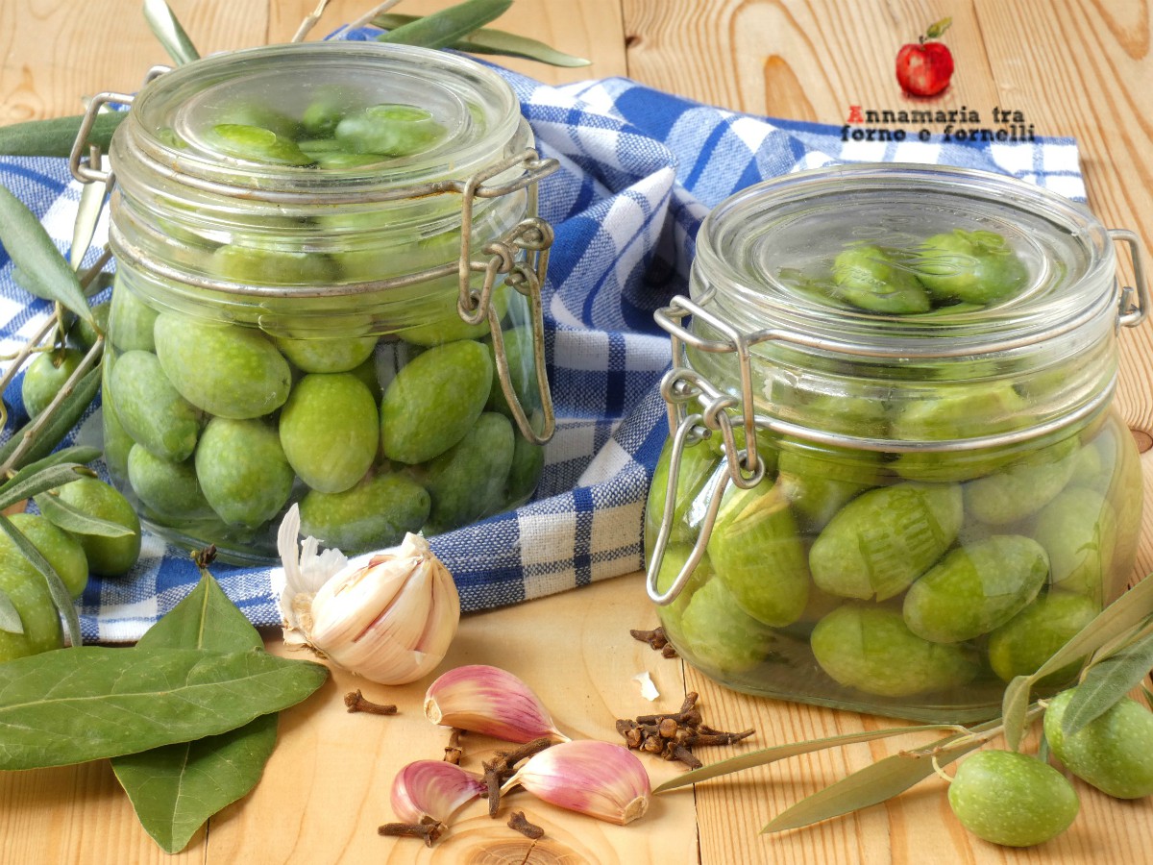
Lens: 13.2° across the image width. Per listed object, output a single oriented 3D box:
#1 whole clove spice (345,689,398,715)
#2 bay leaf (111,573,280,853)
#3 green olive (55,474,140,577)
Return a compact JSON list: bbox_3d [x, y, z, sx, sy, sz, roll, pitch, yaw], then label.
[{"bbox_3d":[-0.047,0.062,1.150,0.013,0.005,0.005,8,28,15],"label":"whole clove spice"},{"bbox_3d":[-0.087,0.063,1.139,0.041,0.010,0.110,0,31,0],"label":"bay leaf"},{"bbox_3d":[-0.116,0.023,1.203,0.021,0.021,0.027,-8,28,-15],"label":"green olive"}]

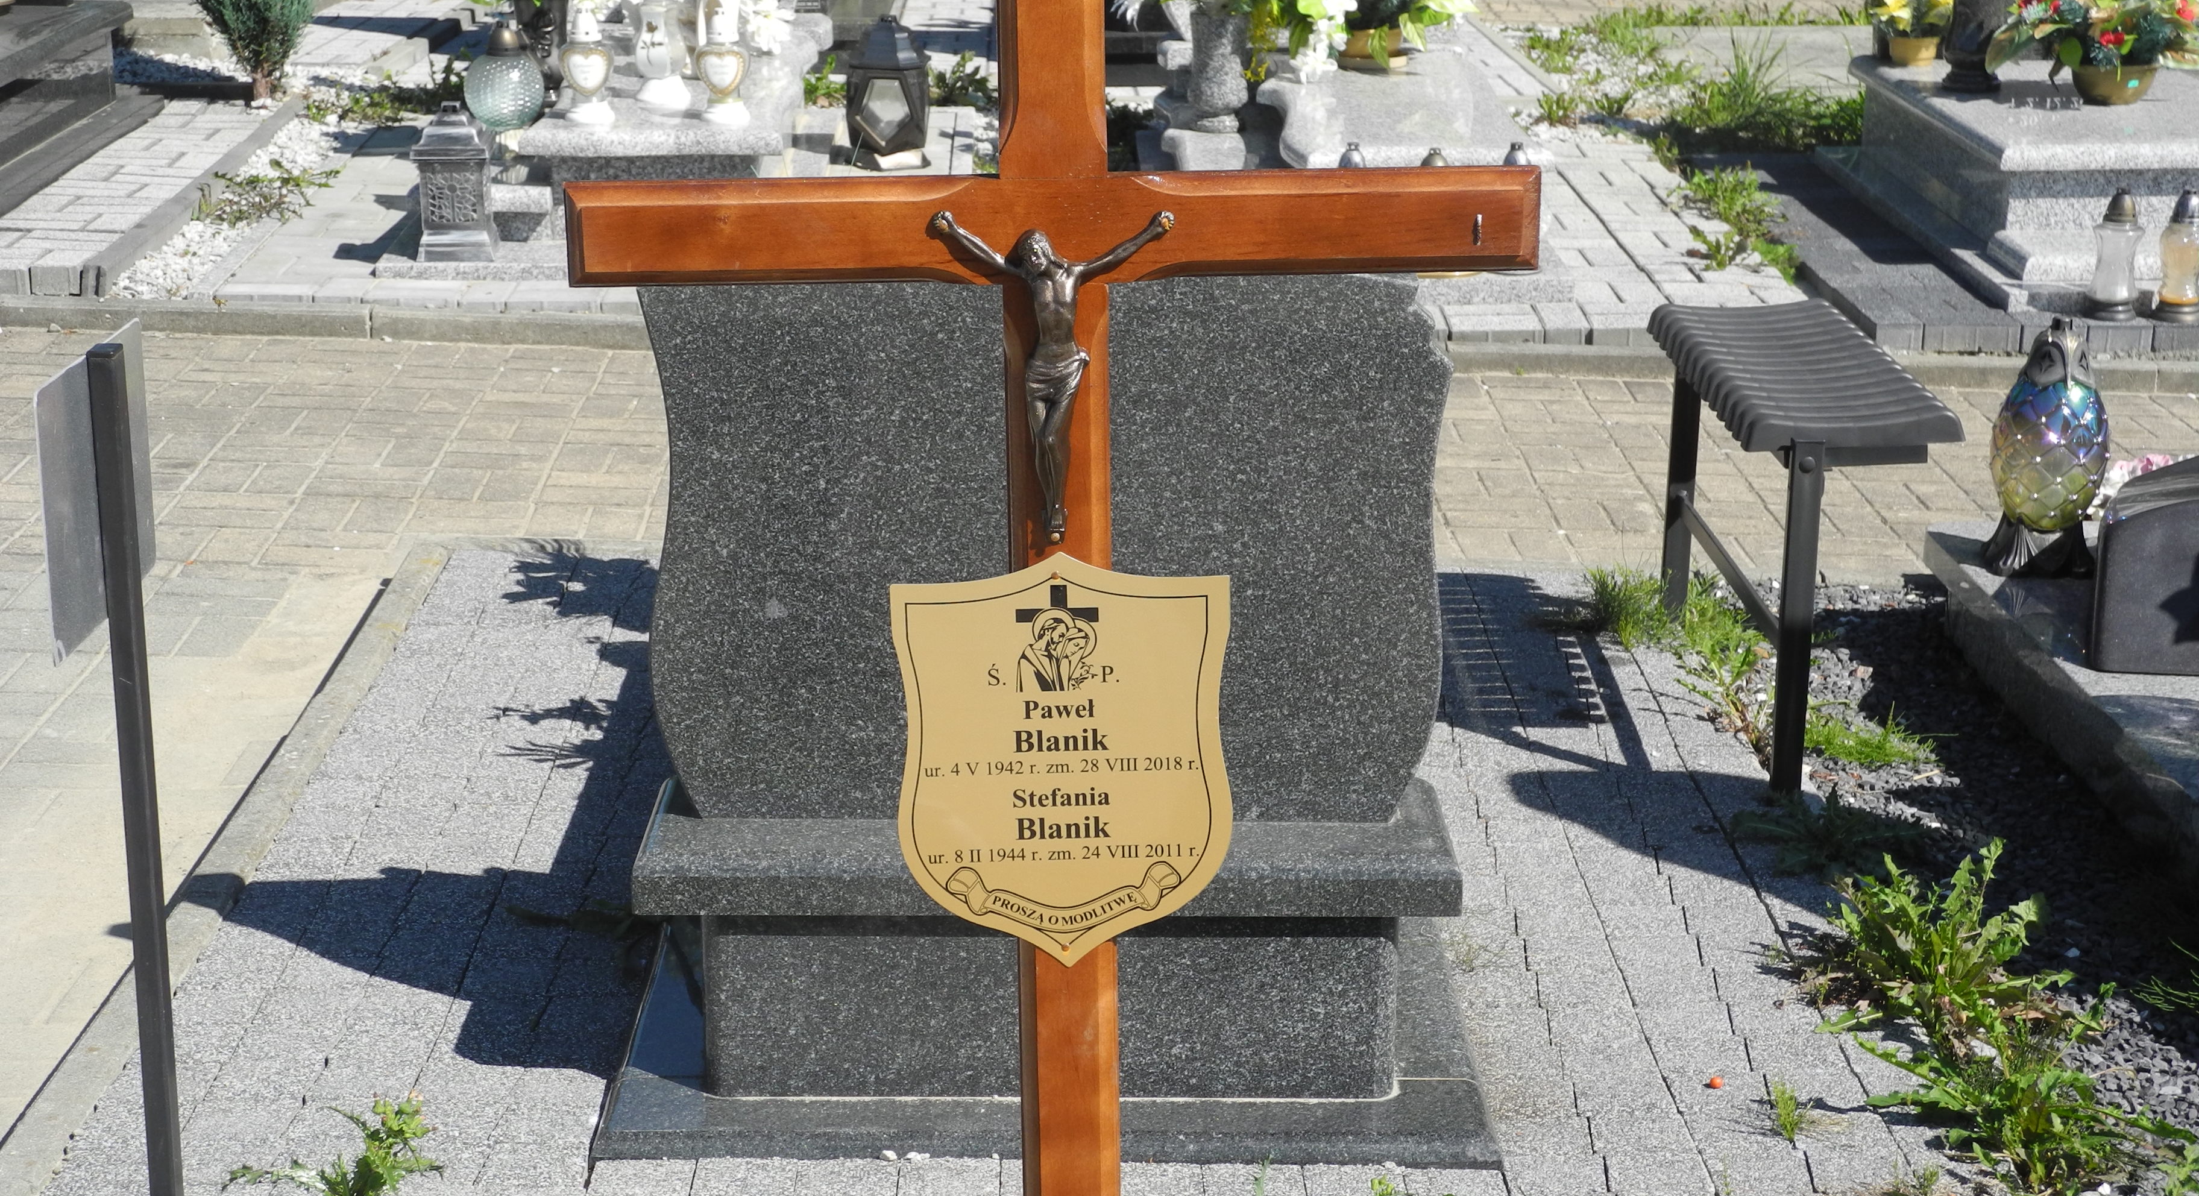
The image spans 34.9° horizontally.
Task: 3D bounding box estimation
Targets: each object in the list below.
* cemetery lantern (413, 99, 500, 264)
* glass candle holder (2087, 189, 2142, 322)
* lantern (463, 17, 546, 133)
[{"bbox_3d":[-1.407,-0.913,7.630,0.172,0.333,0.172,-2,16,-6],"label":"cemetery lantern"},{"bbox_3d":[2.173,-0.736,7.470,0.113,0.275,0.113,-1,16,-2],"label":"glass candle holder"},{"bbox_3d":[-1.409,-1.239,8.280,0.191,0.271,0.191,-1,16,-2],"label":"lantern"}]

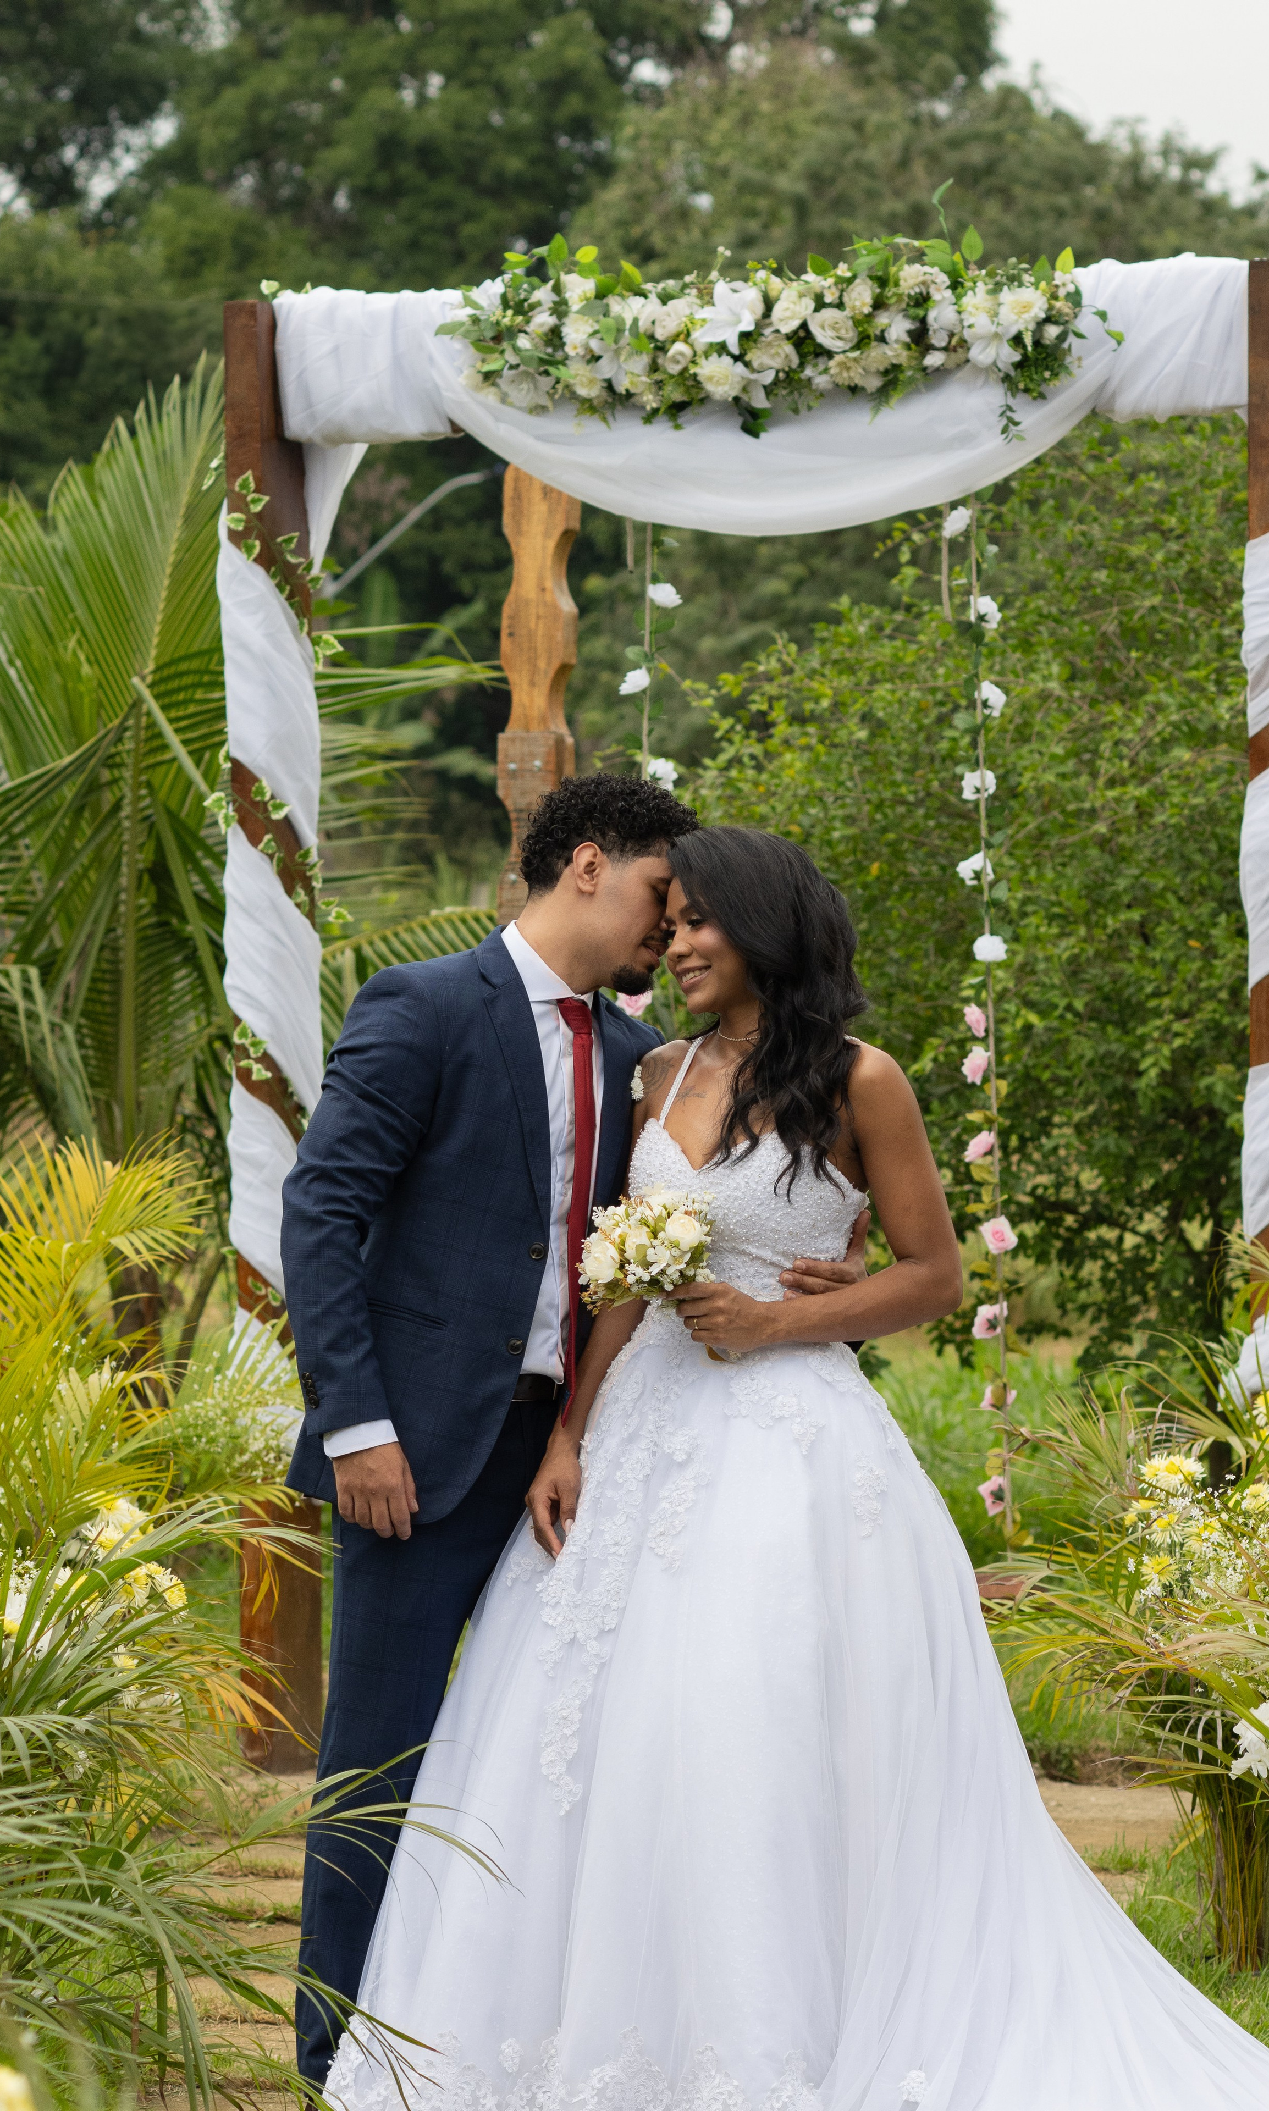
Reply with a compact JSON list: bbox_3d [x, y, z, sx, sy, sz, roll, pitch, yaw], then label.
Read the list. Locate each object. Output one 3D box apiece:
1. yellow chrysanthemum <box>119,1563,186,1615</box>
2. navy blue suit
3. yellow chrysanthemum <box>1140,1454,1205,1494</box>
[{"bbox_3d":[-0.582,0.644,9.000,0.080,0.062,0.075,-1,2,-17],"label":"yellow chrysanthemum"},{"bbox_3d":[-0.182,0.581,9.450,0.540,1.490,0.420,-2,2,-44],"label":"navy blue suit"},{"bbox_3d":[0.758,0.591,10.500,0.090,0.060,0.080,0,2,0],"label":"yellow chrysanthemum"}]

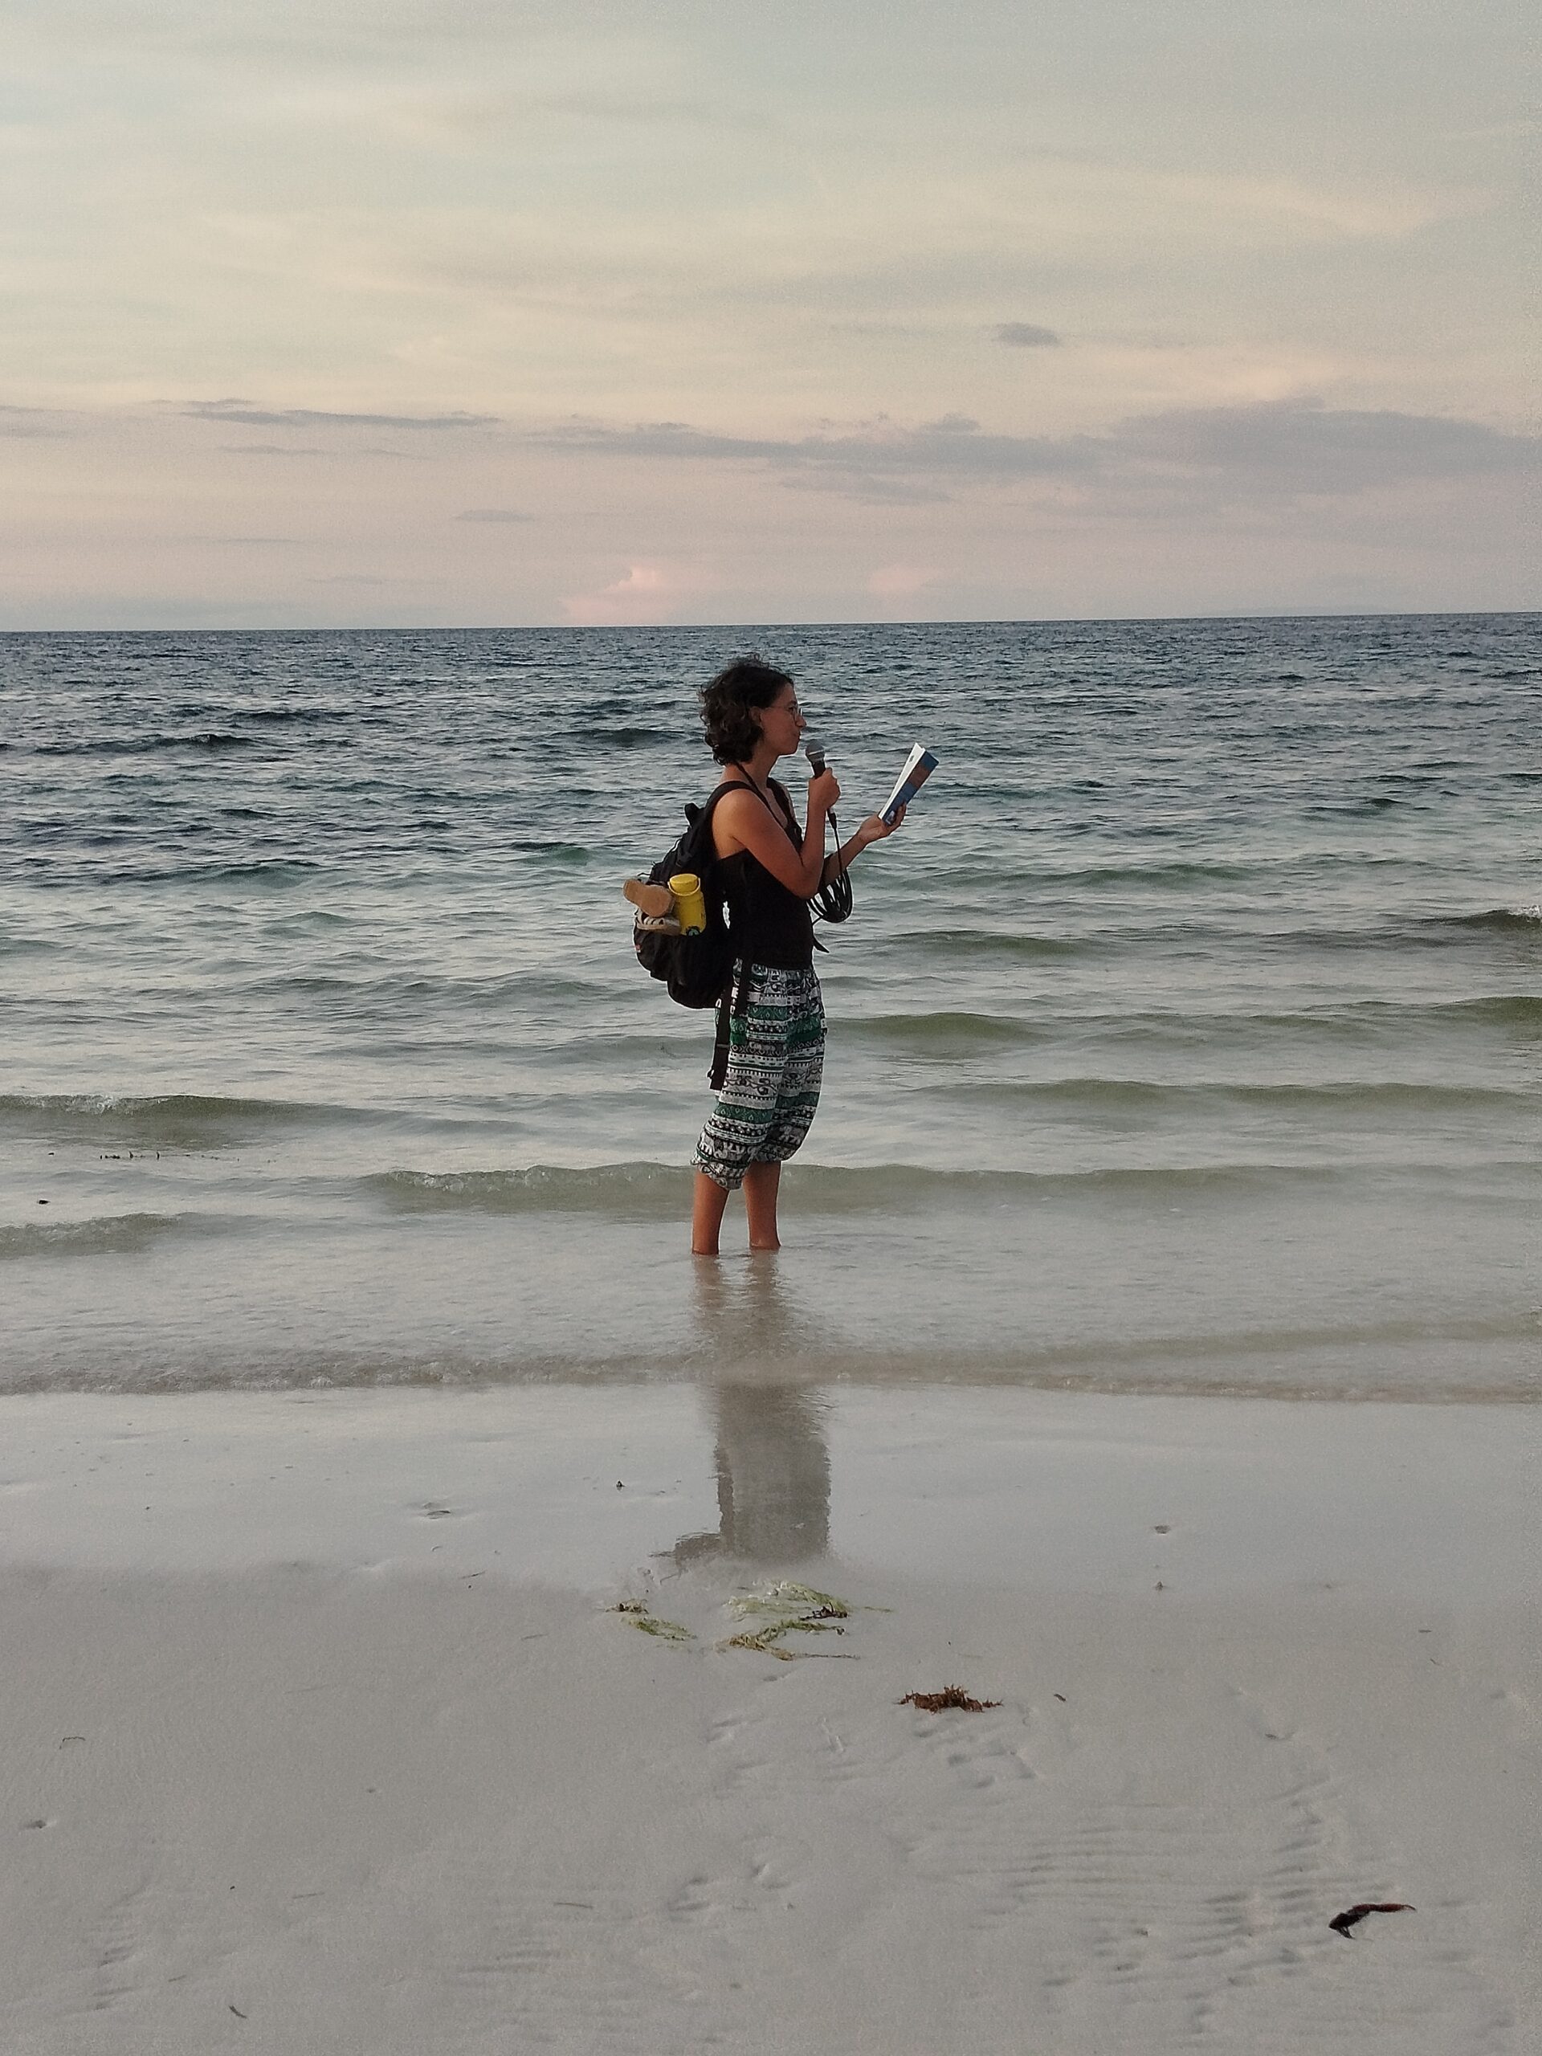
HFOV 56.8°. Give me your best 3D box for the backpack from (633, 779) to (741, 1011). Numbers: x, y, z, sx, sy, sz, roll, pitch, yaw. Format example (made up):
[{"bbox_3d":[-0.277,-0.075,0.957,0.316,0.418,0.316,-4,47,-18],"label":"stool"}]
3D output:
[{"bbox_3d":[-0.211,-0.317,3.548,0.260,0.550,0.310,3,16,12],"label":"backpack"}]

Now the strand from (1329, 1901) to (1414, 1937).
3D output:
[{"bbox_3d":[0.725,1.065,1.715,0.112,0.018,0.038,-3,12,-10],"label":"strand"}]

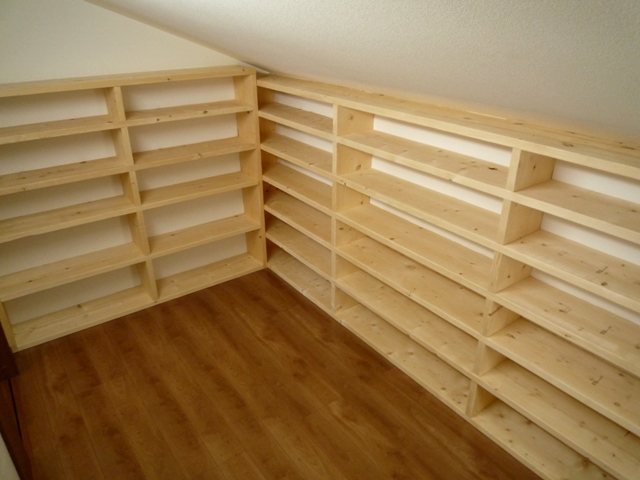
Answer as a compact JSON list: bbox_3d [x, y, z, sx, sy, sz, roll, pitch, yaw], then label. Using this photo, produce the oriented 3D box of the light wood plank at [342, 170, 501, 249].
[{"bbox_3d":[0.548,-0.208,2.481,0.284,0.039,1.121,-18,31,-32],"label":"light wood plank"}]

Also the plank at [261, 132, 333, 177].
[{"bbox_3d":[-0.127,-0.618,3.318,0.284,0.039,1.094,-18,31,-32],"label":"plank"}]

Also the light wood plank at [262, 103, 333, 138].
[{"bbox_3d":[-0.128,-0.834,3.212,0.284,0.039,1.094,-18,31,-32],"label":"light wood plank"}]

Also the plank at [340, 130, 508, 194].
[{"bbox_3d":[0.547,-0.424,2.374,0.284,0.039,1.121,-18,31,-32],"label":"plank"}]

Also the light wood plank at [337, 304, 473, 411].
[{"bbox_3d":[0.552,0.704,2.930,0.284,0.039,1.121,-18,31,-32],"label":"light wood plank"}]

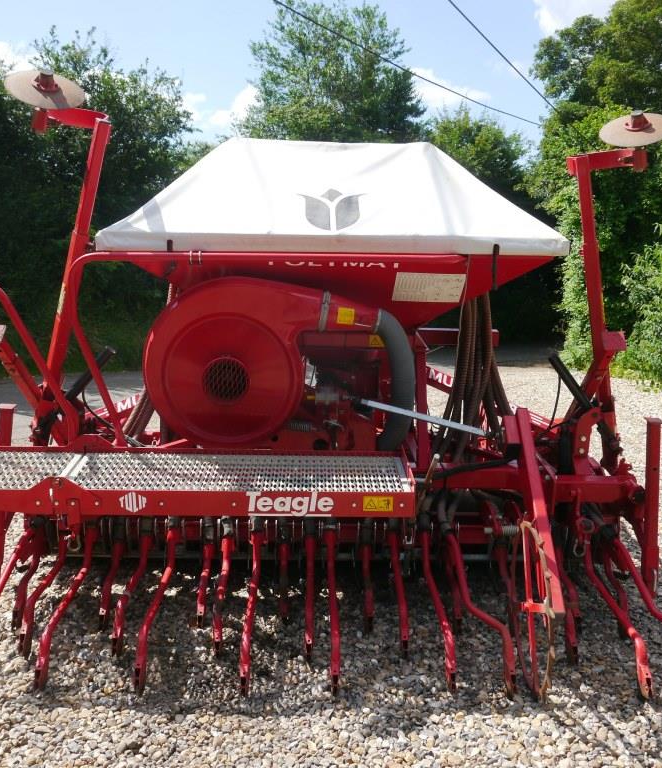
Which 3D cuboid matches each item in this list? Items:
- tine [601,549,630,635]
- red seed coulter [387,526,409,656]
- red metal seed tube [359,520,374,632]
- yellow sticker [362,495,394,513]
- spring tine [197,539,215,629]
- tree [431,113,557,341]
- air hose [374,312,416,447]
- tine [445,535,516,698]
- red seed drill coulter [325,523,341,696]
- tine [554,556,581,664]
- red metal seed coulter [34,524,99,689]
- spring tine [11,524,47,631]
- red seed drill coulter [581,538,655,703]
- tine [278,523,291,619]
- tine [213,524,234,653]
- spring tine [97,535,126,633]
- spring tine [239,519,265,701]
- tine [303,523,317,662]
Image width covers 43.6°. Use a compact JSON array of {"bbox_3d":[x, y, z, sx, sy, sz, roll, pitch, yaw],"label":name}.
[{"bbox_3d":[1.261,0.916,3.686,0.040,0.293,0.337,0,10,0],"label":"tine"},{"bbox_3d":[0.288,0.866,3.533,0.062,0.363,0.540,0,10,0],"label":"red seed coulter"},{"bbox_3d":[0.152,0.810,3.450,0.052,0.418,0.190,0,12,-1],"label":"red metal seed tube"},{"bbox_3d":[0.170,0.432,2.980,0.107,0.055,0.003,0,12,-1],"label":"yellow sticker"},{"bbox_3d":[-0.556,0.877,3.680,0.043,0.291,0.337,0,10,0],"label":"spring tine"},{"bbox_3d":[2.907,-2.907,15.000,2.900,4.200,2.800,0,12,-1],"label":"tree"},{"bbox_3d":[0.290,0.009,3.784,0.205,0.707,0.140,0,10,0],"label":"air hose"},{"bbox_3d":[0.574,0.879,3.250,0.210,0.419,0.602,0,12,-1],"label":"tine"},{"bbox_3d":[0.010,0.869,3.250,0.058,0.433,0.602,0,12,-1],"label":"red seed drill coulter"},{"bbox_3d":[0.946,0.876,3.345,0.058,0.356,0.391,0,12,-1],"label":"tine"},{"bbox_3d":[-1.039,0.855,3.250,0.089,0.405,0.596,0,12,-1],"label":"red metal seed coulter"},{"bbox_3d":[-1.255,0.810,3.450,0.130,0.402,0.185,0,12,-1],"label":"spring tine"},{"bbox_3d":[1.157,0.924,3.371,0.063,0.368,0.721,0,10,0],"label":"red seed drill coulter"},{"bbox_3d":[-0.192,0.790,3.450,0.054,0.361,0.178,0,12,-1],"label":"tine"},{"bbox_3d":[-0.440,0.817,3.345,0.047,0.388,0.398,0,12,-1],"label":"tine"},{"bbox_3d":[-0.971,0.877,3.680,0.049,0.310,0.337,0,10,0],"label":"spring tine"},{"bbox_3d":[-0.322,0.875,3.363,0.050,0.435,0.721,0,10,0],"label":"spring tine"},{"bbox_3d":[-0.087,0.867,3.533,0.046,0.403,0.540,0,10,0],"label":"tine"}]

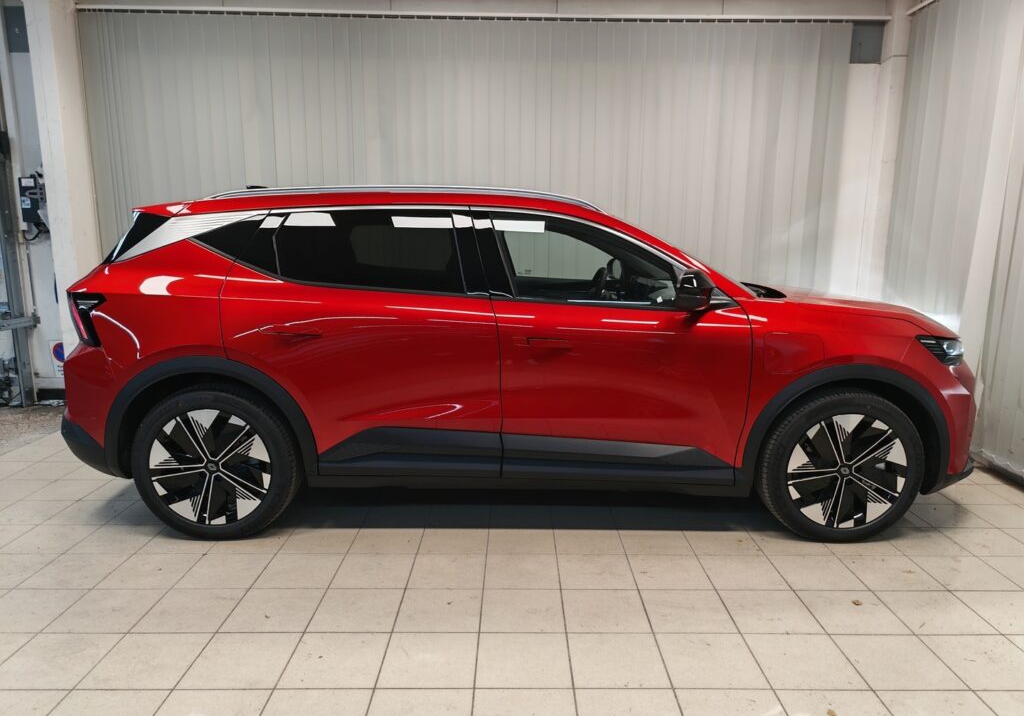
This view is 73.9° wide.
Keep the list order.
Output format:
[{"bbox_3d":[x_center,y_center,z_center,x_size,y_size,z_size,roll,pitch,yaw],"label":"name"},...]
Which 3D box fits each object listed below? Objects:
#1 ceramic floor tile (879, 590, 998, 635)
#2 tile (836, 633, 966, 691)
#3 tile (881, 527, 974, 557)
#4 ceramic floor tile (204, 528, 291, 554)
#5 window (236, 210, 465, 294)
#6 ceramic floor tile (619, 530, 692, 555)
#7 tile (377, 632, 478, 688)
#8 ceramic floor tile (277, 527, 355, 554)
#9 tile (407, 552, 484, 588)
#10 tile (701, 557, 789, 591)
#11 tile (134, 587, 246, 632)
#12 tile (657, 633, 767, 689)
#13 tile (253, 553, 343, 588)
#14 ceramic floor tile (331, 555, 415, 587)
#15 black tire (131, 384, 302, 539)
[{"bbox_3d":[1.537,0.927,2.483,0.298,0.010,0.298,0,9,0],"label":"ceramic floor tile"},{"bbox_3d":[1.228,0.969,2.169,0.295,0.010,0.294,0,10,0],"label":"tile"},{"bbox_3d":[1.825,0.826,3.047,0.296,0.012,0.296,0,10,0],"label":"tile"},{"bbox_3d":[-1.152,0.816,3.042,0.295,0.010,0.294,0,10,0],"label":"ceramic floor tile"},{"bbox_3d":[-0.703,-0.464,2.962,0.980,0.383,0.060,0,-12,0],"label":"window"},{"bbox_3d":[0.633,0.823,3.045,0.296,0.012,0.296,0,10,0],"label":"ceramic floor tile"},{"bbox_3d":[-0.263,0.977,2.194,0.298,0.010,0.294,0,10,0],"label":"tile"},{"bbox_3d":[-0.855,0.817,3.042,0.295,0.010,0.294,0,10,0],"label":"ceramic floor tile"},{"bbox_3d":[-0.260,0.867,2.751,0.295,0.010,0.294,0,10,0],"label":"tile"},{"bbox_3d":[0.930,0.870,2.752,0.295,0.010,0.294,0,10,0],"label":"tile"},{"bbox_3d":[-1.166,0.922,2.482,0.298,0.010,0.294,0,10,0],"label":"tile"},{"bbox_3d":[0.637,0.973,2.185,0.298,0.010,0.298,0,9,0],"label":"tile"},{"bbox_3d":[-0.856,0.868,2.753,0.296,0.012,0.296,0,10,0],"label":"tile"},{"bbox_3d":[-0.557,0.867,2.751,0.295,0.010,0.294,0,10,0],"label":"ceramic floor tile"},{"bbox_3d":[-1.313,0.450,3.073,0.708,0.706,0.240,0,10,0],"label":"black tire"}]

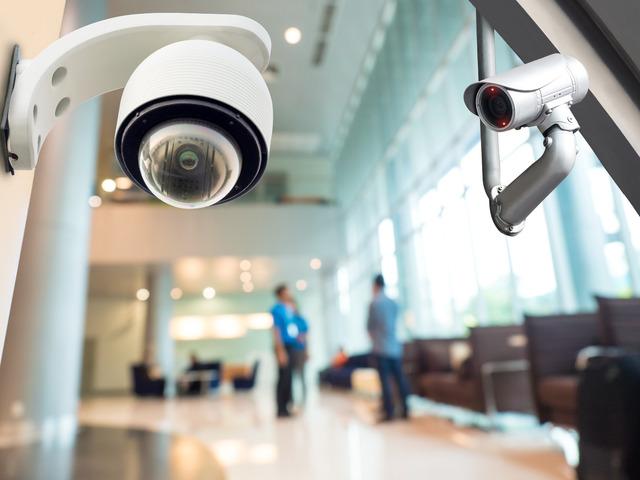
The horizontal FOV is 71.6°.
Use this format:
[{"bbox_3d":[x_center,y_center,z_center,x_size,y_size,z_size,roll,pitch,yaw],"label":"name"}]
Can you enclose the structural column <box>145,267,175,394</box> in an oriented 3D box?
[{"bbox_3d":[-4.347,2.460,12.220,0.700,3.360,0.700,-4,-14,0],"label":"structural column"}]

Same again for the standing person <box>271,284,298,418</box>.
[{"bbox_3d":[-0.494,1.510,6.071,0.280,1.700,0.450,-11,-16,26],"label":"standing person"}]

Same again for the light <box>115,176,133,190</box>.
[{"bbox_3d":[-6.289,-1.808,14.200,0.480,0.300,0.480,-4,-14,0],"label":"light"}]

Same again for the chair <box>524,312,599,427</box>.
[{"bbox_3d":[2.390,1.240,4.250,0.660,1.000,0.650,-6,-14,8],"label":"chair"}]

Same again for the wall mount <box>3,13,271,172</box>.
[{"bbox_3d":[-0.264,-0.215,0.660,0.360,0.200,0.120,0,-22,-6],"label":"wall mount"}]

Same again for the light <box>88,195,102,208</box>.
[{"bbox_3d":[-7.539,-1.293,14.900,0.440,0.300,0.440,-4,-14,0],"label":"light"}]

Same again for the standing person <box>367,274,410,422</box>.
[{"bbox_3d":[0.806,1.238,5.315,0.460,1.700,0.290,7,-18,-37],"label":"standing person"}]

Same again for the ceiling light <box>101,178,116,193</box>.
[{"bbox_3d":[-6.769,-1.744,14.200,0.450,0.300,0.450,-4,-14,0],"label":"ceiling light"}]

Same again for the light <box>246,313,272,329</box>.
[{"bbox_3d":[-1.718,2.286,12.600,0.750,0.400,0.350,-2,-14,-6],"label":"light"}]

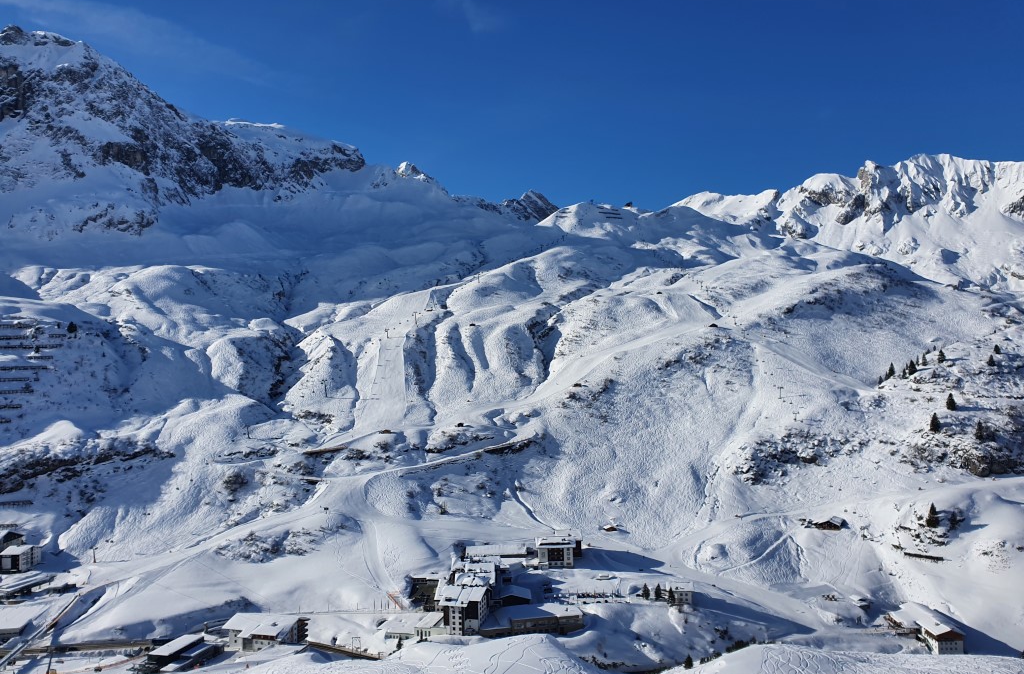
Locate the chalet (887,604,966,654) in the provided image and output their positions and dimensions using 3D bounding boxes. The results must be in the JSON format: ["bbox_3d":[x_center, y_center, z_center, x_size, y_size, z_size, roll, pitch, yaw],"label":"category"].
[{"bbox_3d":[223.970,159.060,415.710,25.000,14.000,34.500,-1,0,0],"label":"chalet"}]

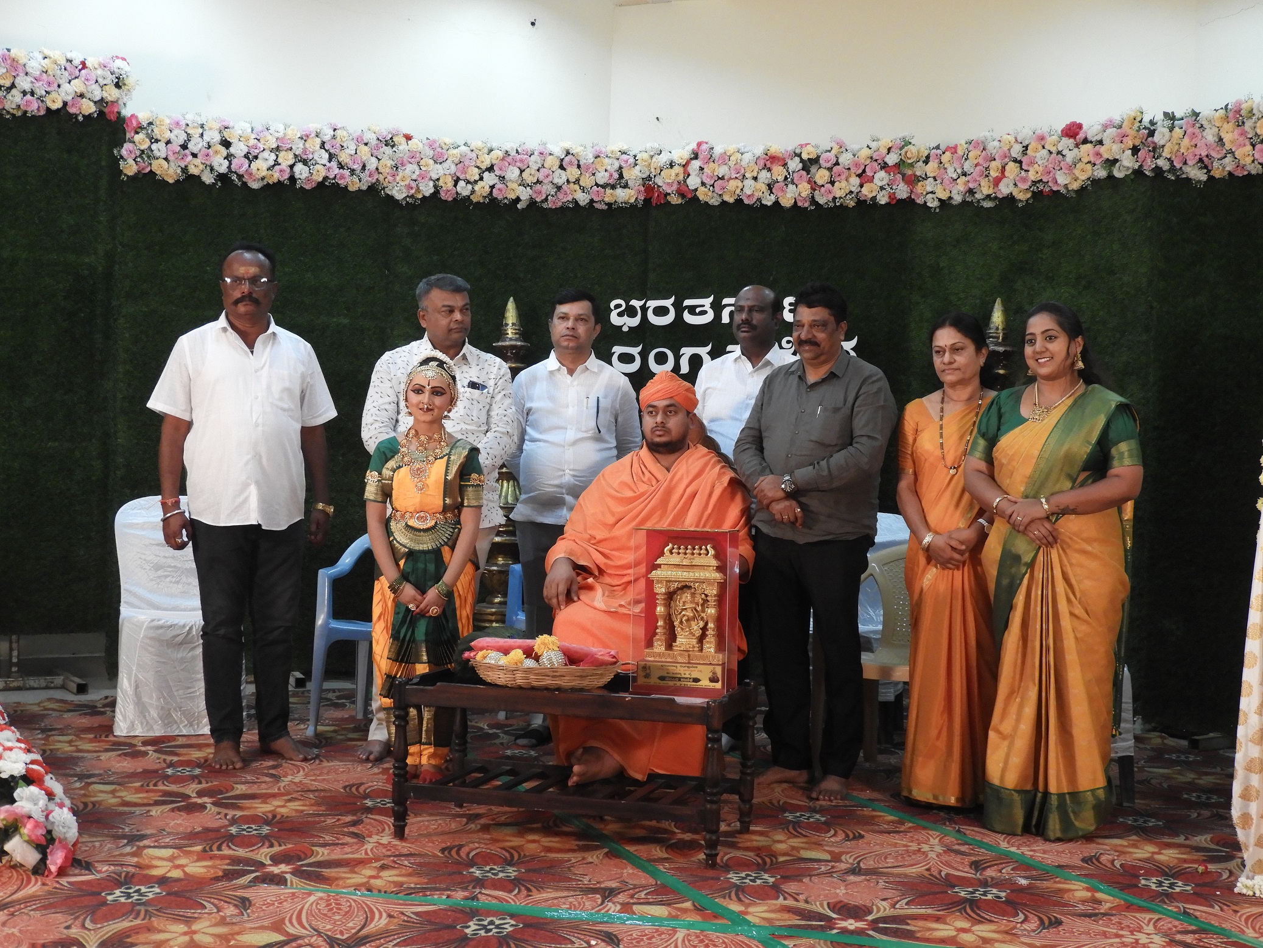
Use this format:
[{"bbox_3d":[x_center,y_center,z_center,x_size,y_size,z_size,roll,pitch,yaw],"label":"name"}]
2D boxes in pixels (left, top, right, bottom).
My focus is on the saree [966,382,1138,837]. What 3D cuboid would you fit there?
[{"bbox_3d":[1.281,0.403,4.998,0.490,1.342,0.400,2,3,29],"label":"saree"}]

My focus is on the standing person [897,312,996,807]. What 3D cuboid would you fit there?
[{"bbox_3d":[1.039,0.269,5.328,0.420,1.574,0.340,2,3,27],"label":"standing person"}]

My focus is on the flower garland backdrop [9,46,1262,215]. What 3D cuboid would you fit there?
[{"bbox_3d":[-0.157,-1.529,7.336,5.500,0.580,1.000,1,3,5],"label":"flower garland backdrop"}]

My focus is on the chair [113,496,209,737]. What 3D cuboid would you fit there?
[{"bbox_3d":[-1.705,0.520,6.382,0.490,0.890,0.540,0,3,-9],"label":"chair"}]

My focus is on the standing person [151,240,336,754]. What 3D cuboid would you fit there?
[{"bbox_3d":[-1.346,0.098,5.742,0.640,1.800,0.360,0,3,-12],"label":"standing person"}]

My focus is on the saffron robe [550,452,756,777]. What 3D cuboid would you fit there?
[{"bbox_3d":[0.069,0.449,5.772,0.700,1.096,0.740,2,2,16],"label":"saffron robe"}]

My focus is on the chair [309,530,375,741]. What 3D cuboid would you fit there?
[{"bbox_3d":[-0.875,0.565,6.334,0.560,0.830,0.550,1,3,16],"label":"chair"}]

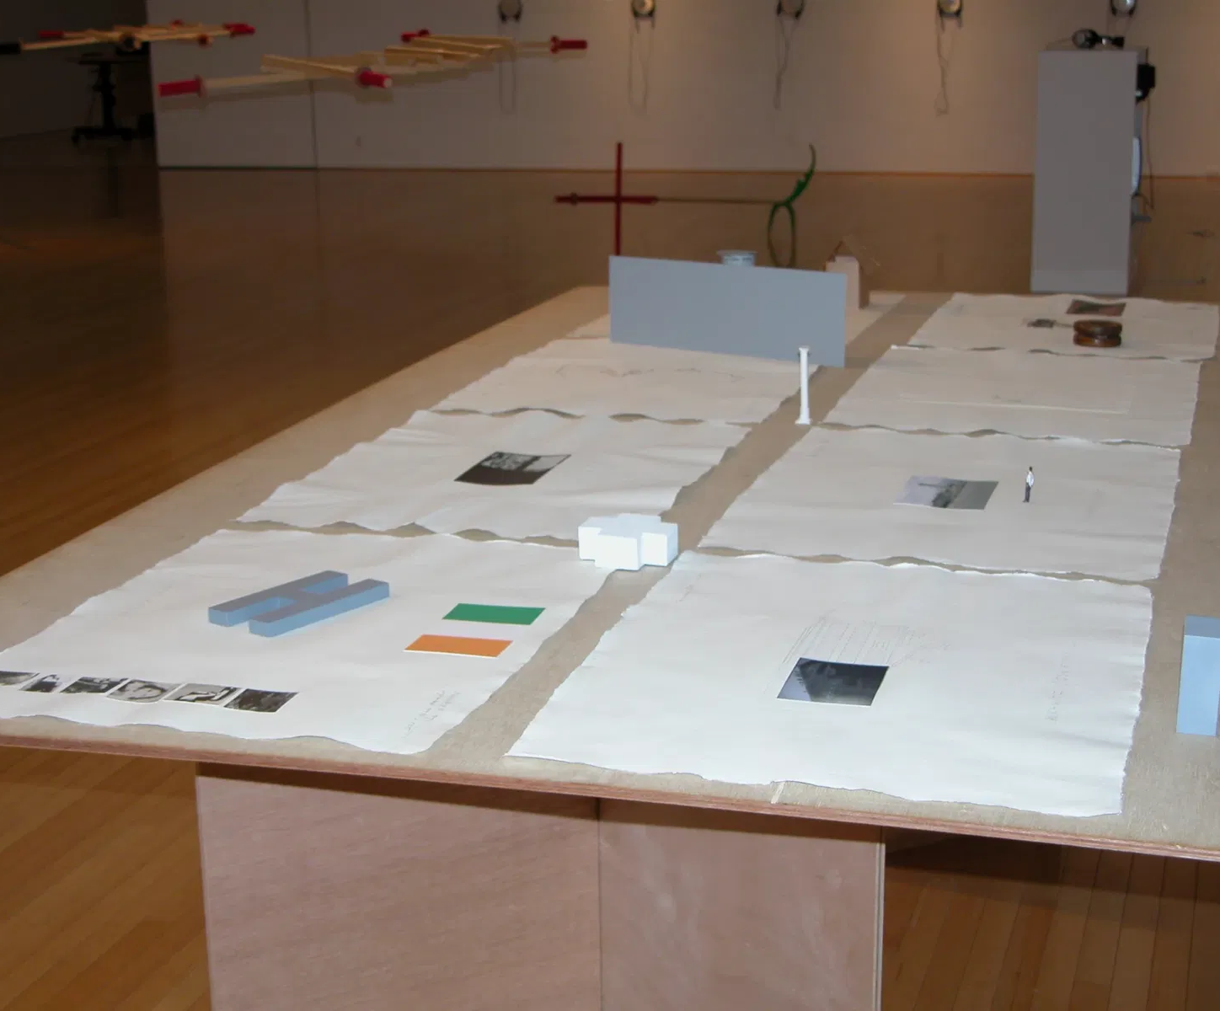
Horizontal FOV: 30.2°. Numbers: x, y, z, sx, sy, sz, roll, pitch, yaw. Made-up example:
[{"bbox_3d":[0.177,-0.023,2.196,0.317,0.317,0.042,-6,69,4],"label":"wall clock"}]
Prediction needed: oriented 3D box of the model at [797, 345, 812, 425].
[{"bbox_3d":[0.310,-0.191,3.585,0.022,0.121,0.022,0,14,0],"label":"model"}]

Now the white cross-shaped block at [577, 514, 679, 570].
[{"bbox_3d":[0.023,0.045,2.802,0.115,0.040,0.115,4,14,16],"label":"white cross-shaped block"}]

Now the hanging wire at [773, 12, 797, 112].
[{"bbox_3d":[1.267,-3.195,16.276,0.170,0.678,0.040,2,14,11],"label":"hanging wire"}]

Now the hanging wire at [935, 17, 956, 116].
[{"bbox_3d":[2.386,-3.131,16.067,0.144,0.714,0.040,2,14,11],"label":"hanging wire"}]

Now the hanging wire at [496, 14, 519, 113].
[{"bbox_3d":[-0.754,-3.260,16.667,0.163,0.718,0.040,2,14,11],"label":"hanging wire"}]

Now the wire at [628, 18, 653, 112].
[{"bbox_3d":[0.219,-3.216,16.482,0.182,0.680,0.040,2,14,11],"label":"wire"}]

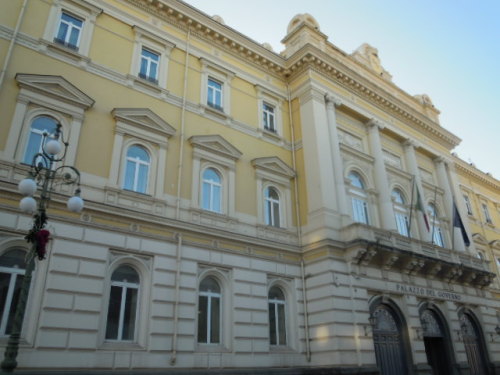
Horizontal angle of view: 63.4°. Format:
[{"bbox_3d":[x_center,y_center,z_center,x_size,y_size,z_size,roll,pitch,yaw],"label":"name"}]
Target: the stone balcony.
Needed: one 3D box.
[{"bbox_3d":[12.082,4.963,27.102,16.253,1.865,1.353,17,-30,-34],"label":"stone balcony"}]

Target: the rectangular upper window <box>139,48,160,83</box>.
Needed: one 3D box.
[{"bbox_3d":[-5.361,-6.505,21.718,1.056,1.947,0.281,17,-30,-34],"label":"rectangular upper window"}]

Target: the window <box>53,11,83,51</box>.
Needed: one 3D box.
[{"bbox_3d":[-8.617,-7.498,19.419,1.023,1.947,0.281,17,-30,-34],"label":"window"}]

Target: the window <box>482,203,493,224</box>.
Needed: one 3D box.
[{"bbox_3d":[25.537,2.916,43.538,1.040,1.947,0.281,17,-30,-34],"label":"window"}]

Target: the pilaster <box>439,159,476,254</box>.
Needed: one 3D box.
[{"bbox_3d":[17.815,2.316,34.761,1.188,9.900,1.122,17,-30,-34],"label":"pilaster"}]

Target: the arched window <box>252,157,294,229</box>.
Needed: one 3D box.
[{"bbox_3d":[1.401,0.222,23.861,3.432,4.439,0.611,17,-30,-34],"label":"arched window"}]

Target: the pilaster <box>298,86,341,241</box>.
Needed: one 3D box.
[{"bbox_3d":[4.304,-1.768,25.295,1.287,9.900,1.254,17,-30,-34],"label":"pilaster"}]

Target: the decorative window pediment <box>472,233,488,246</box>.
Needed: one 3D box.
[{"bbox_3d":[22.318,5.030,39.328,3.465,1.006,0.528,17,-30,-34],"label":"decorative window pediment"}]

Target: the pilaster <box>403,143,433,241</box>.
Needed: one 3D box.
[{"bbox_3d":[13.332,0.860,31.303,1.221,9.982,0.710,17,-30,-34],"label":"pilaster"}]

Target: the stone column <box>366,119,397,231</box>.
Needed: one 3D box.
[{"bbox_3d":[9.798,-0.809,29.989,1.054,9.146,0.986,17,-30,-34],"label":"stone column"}]

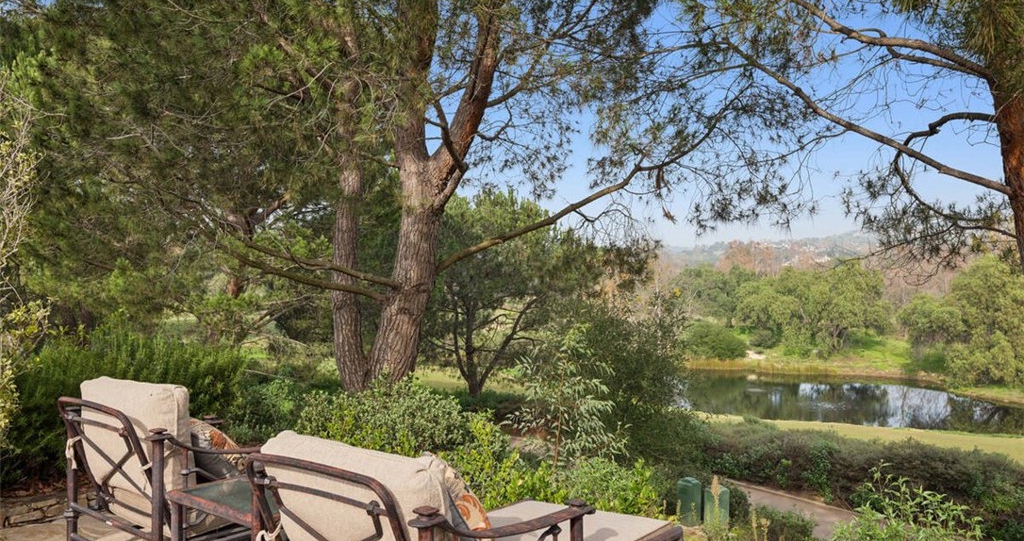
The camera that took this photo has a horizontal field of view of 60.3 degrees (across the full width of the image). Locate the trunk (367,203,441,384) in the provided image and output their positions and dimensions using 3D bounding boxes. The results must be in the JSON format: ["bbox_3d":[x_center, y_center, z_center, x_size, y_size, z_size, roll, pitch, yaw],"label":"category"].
[{"bbox_3d":[-1.329,0.282,10.800,0.860,2.200,0.580,0,0,0],"label":"trunk"}]

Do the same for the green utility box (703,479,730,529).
[{"bbox_3d":[2.633,3.063,11.300,0.310,0.560,0.310,0,0,13],"label":"green utility box"}]

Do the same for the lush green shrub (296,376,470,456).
[{"bbox_3d":[-1.239,1.407,8.500,1.650,0.820,1.300,0,0,0],"label":"lush green shrub"}]

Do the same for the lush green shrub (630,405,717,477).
[{"bbox_3d":[2.564,2.731,14.000,1.400,1.120,1.300,0,0,0],"label":"lush green shrub"}]

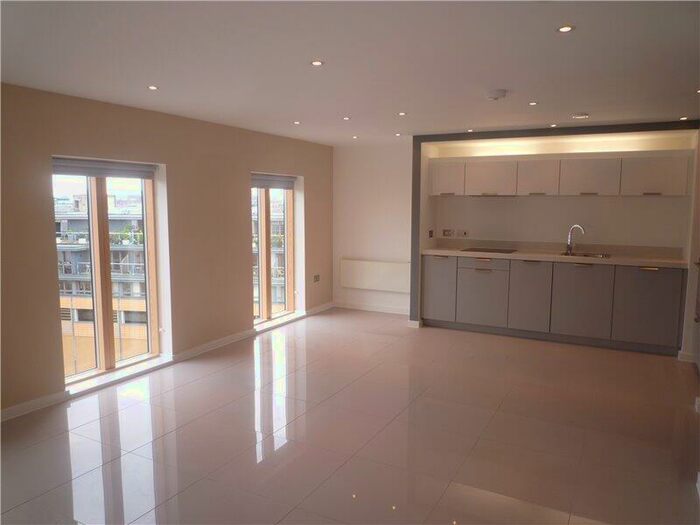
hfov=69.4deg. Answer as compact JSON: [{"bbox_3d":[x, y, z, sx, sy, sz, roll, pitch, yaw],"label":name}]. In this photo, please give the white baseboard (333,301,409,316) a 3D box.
[{"bbox_3d":[0.331,0.665,7.147,1.351,0.101,0.020,4,7,28],"label":"white baseboard"}]

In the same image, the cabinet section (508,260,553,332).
[{"bbox_3d":[2.120,0.341,5.833,0.443,0.770,0.580,4,8,28],"label":"cabinet section"}]

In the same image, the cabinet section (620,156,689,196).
[{"bbox_3d":[3.194,-0.892,5.318,0.595,0.398,0.343,4,7,28],"label":"cabinet section"}]

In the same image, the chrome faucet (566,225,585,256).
[{"bbox_3d":[2.498,-0.248,5.554,0.050,0.353,0.181,-5,8,-41],"label":"chrome faucet"}]

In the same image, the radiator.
[{"bbox_3d":[0.370,0.184,6.921,1.090,0.425,0.105,4,8,28],"label":"radiator"}]

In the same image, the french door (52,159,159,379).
[{"bbox_3d":[-2.152,0.056,4.399,0.101,1.814,1.058,4,7,28],"label":"french door"}]

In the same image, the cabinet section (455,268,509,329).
[{"bbox_3d":[1.694,0.384,6.194,0.610,0.665,0.544,4,7,28],"label":"cabinet section"}]

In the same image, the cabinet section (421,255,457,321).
[{"bbox_3d":[1.199,0.280,6.317,0.436,0.772,0.580,4,8,28],"label":"cabinet section"}]

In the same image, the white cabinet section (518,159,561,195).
[{"bbox_3d":[2.195,-0.968,5.832,0.455,0.379,0.310,4,8,28],"label":"white cabinet section"}]

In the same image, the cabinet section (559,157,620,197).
[{"bbox_3d":[2.660,-0.937,5.588,0.597,0.381,0.310,4,8,28],"label":"cabinet section"}]

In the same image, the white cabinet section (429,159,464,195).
[{"bbox_3d":[1.272,-1.055,6.350,0.454,0.449,0.343,4,7,28],"label":"white cabinet section"}]

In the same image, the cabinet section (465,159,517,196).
[{"bbox_3d":[1.739,-1.013,6.099,0.612,0.433,0.343,4,7,28],"label":"cabinet section"}]

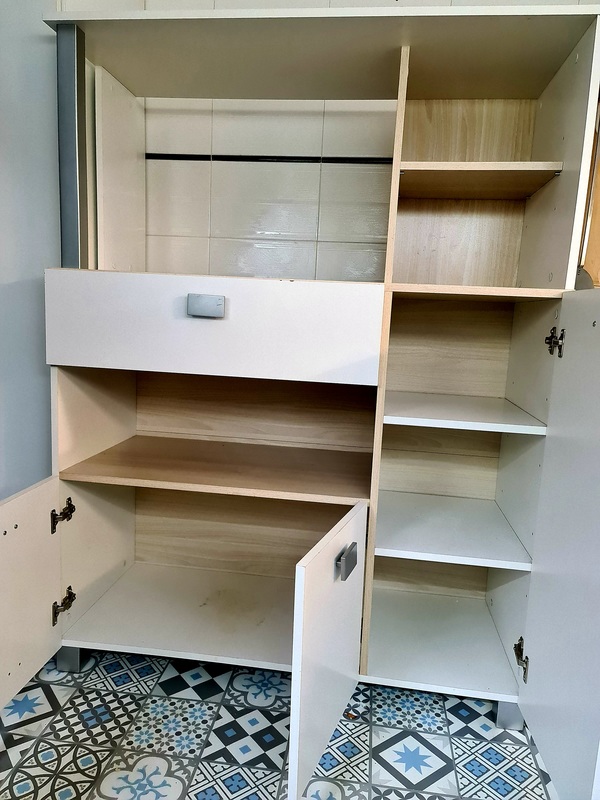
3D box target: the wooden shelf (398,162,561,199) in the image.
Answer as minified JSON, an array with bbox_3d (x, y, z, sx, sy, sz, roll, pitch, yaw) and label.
[{"bbox_3d":[0.375,-0.481,1.280,0.310,0.015,0.295,4,9,7],"label":"wooden shelf"}]

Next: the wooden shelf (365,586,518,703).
[{"bbox_3d":[0.405,0.723,1.756,0.388,0.020,0.500,4,8,8],"label":"wooden shelf"}]

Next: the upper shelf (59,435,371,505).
[{"bbox_3d":[-0.161,0.157,1.397,0.667,0.016,0.399,4,9,7],"label":"upper shelf"}]

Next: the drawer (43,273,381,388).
[{"bbox_3d":[-0.158,-0.171,1.307,0.680,0.190,0.368,4,9,7],"label":"drawer"}]

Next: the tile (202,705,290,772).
[{"bbox_3d":[-0.125,0.846,1.447,0.199,0.010,0.199,4,8,7],"label":"tile"}]

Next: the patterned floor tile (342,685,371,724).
[{"bbox_3d":[0.099,0.831,1.619,0.199,0.010,0.199,4,8,7],"label":"patterned floor tile"}]

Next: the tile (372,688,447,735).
[{"bbox_3d":[0.297,0.843,1.595,0.199,0.010,0.199,4,8,7],"label":"tile"}]

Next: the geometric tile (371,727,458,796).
[{"bbox_3d":[0.272,0.871,1.399,0.199,0.010,0.199,4,8,7],"label":"geometric tile"}]

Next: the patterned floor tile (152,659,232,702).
[{"bbox_3d":[-0.298,0.806,1.667,0.199,0.010,0.199,4,8,7],"label":"patterned floor tile"}]

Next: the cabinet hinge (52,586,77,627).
[{"bbox_3d":[-0.526,0.458,1.299,0.032,0.060,0.091,4,9,7],"label":"cabinet hinge"}]

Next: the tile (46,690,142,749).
[{"bbox_3d":[-0.521,0.821,1.494,0.199,0.010,0.199,4,8,7],"label":"tile"}]

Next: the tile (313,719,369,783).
[{"bbox_3d":[0.073,0.859,1.423,0.199,0.010,0.199,4,8,7],"label":"tile"}]

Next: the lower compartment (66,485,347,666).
[{"bbox_3d":[-0.173,0.352,1.429,0.674,0.382,0.399,4,9,7],"label":"lower compartment"}]

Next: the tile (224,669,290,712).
[{"bbox_3d":[-0.099,0.818,1.643,0.199,0.010,0.199,4,8,7],"label":"tile"}]

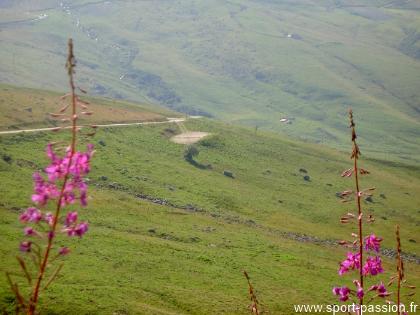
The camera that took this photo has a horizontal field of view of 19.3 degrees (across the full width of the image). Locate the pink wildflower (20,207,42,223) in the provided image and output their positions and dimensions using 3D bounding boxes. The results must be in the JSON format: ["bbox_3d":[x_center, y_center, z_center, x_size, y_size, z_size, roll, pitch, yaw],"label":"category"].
[{"bbox_3d":[-0.245,0.078,1.700,0.025,0.022,0.018,5,9,36],"label":"pink wildflower"}]

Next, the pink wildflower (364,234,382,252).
[{"bbox_3d":[0.238,0.125,1.800,0.022,0.026,0.018,-6,9,-40],"label":"pink wildflower"}]

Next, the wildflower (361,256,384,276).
[{"bbox_3d":[0.238,0.159,1.800,0.026,0.029,0.018,-5,8,-33],"label":"wildflower"}]

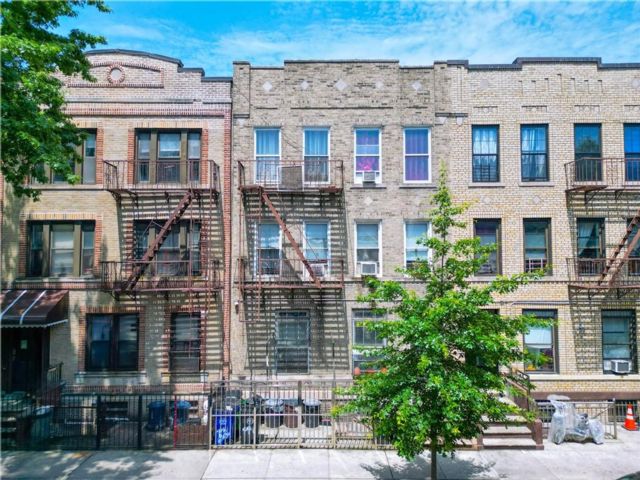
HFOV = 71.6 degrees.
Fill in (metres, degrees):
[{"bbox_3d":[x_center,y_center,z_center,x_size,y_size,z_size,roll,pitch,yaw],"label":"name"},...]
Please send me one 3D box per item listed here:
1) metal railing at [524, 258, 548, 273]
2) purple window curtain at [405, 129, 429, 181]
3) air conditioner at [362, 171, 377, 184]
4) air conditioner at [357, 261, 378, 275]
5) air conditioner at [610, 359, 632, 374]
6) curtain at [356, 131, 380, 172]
[{"bbox_3d":[6.685,0.812,13.701,0.710,0.460,0.040,0,-3,0],"label":"metal railing"},{"bbox_3d":[3.047,-2.676,13.969,0.770,1.620,0.080,0,-3,0],"label":"purple window curtain"},{"bbox_3d":[1.535,-1.923,13.751,0.400,0.300,0.380,0,-3,0],"label":"air conditioner"},{"bbox_3d":[1.494,0.879,13.649,0.490,0.385,0.420,0,-3,0],"label":"air conditioner"},{"bbox_3d":[9.082,3.815,13.480,0.440,0.335,0.400,0,-3,0],"label":"air conditioner"},{"bbox_3d":[1.515,-2.741,13.977,0.770,1.420,0.080,0,-3,0],"label":"curtain"}]

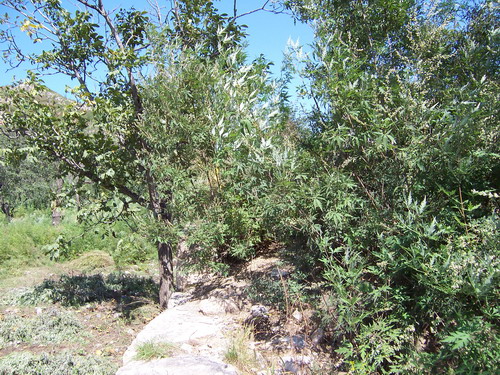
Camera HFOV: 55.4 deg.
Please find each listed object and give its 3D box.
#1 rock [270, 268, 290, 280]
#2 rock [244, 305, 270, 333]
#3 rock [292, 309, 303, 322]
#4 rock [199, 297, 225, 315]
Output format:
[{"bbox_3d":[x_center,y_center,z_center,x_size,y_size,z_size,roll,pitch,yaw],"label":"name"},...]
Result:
[{"bbox_3d":[0.429,1.223,6.700,0.280,0.125,0.210,0,2,0],"label":"rock"},{"bbox_3d":[0.076,1.333,4.850,0.260,0.230,0.230,0,2,0],"label":"rock"},{"bbox_3d":[0.493,1.329,4.950,0.105,0.120,0.100,0,2,0],"label":"rock"},{"bbox_3d":[-0.428,1.312,5.300,0.280,0.150,0.240,0,2,0],"label":"rock"}]

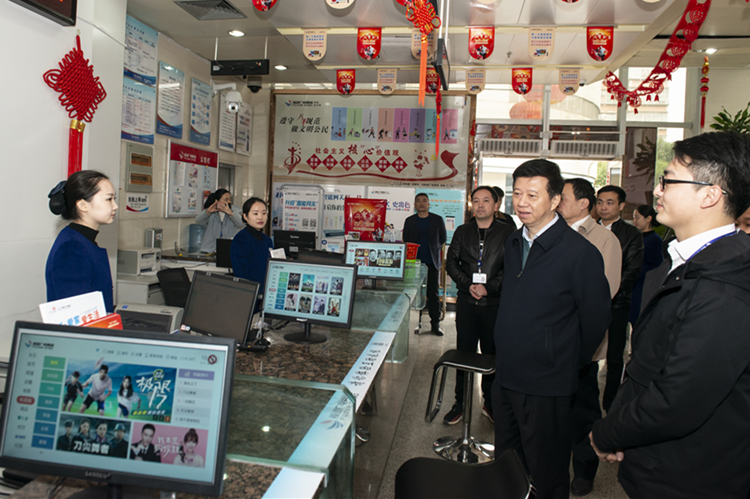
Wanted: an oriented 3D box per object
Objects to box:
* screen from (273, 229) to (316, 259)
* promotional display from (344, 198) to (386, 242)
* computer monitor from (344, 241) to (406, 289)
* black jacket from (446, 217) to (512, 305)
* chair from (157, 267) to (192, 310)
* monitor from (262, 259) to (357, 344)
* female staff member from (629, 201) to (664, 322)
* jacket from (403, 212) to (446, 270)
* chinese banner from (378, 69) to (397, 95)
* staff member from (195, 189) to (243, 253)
[{"bbox_3d":[-0.957,-0.026,5.973,0.510,0.370,0.180,4,5,10],"label":"screen"},{"bbox_3d":[-0.138,0.041,6.900,0.580,1.500,0.150,3,4,8],"label":"promotional display"},{"bbox_3d":[0.001,0.129,4.230,0.510,0.400,0.200,4,5,11],"label":"computer monitor"},{"bbox_3d":[0.751,0.084,3.603,0.490,0.650,0.300,4,5,15],"label":"black jacket"},{"bbox_3d":[-1.463,0.643,4.228,0.580,0.920,0.580,3,5,9],"label":"chair"},{"bbox_3d":[-0.338,0.263,2.580,0.495,0.405,0.190,4,4,18],"label":"monitor"},{"bbox_3d":[2.391,0.424,4.515,0.320,1.640,0.450,1,5,-18],"label":"female staff member"},{"bbox_3d":[0.607,-0.103,6.093,0.520,0.700,0.280,3,5,7],"label":"jacket"},{"bbox_3d":[0.149,-2.172,6.480,0.255,0.330,0.012,3,4,8],"label":"chinese banner"},{"bbox_3d":[-1.742,0.153,5.588,0.520,1.640,0.360,0,5,-25],"label":"staff member"}]

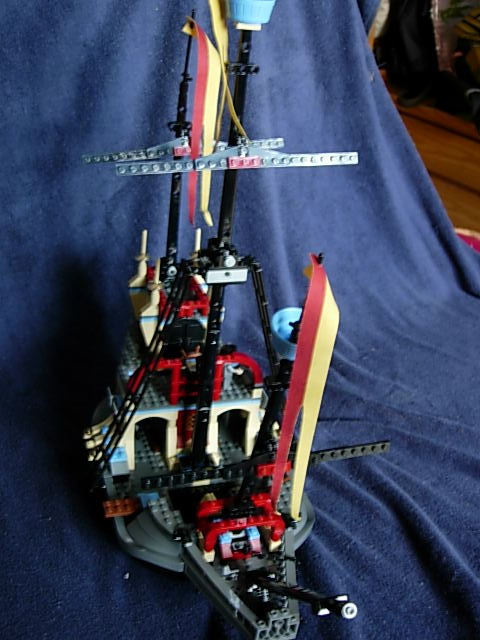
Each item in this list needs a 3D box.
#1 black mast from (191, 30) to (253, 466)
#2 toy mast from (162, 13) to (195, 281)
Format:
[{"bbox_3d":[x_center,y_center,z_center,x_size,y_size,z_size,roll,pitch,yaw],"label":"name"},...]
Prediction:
[{"bbox_3d":[-0.017,-0.033,0.617,0.015,0.383,0.015,-3,28,-19],"label":"black mast"},{"bbox_3d":[-0.056,-0.151,0.702,0.014,0.251,0.014,-2,28,-20],"label":"toy mast"}]

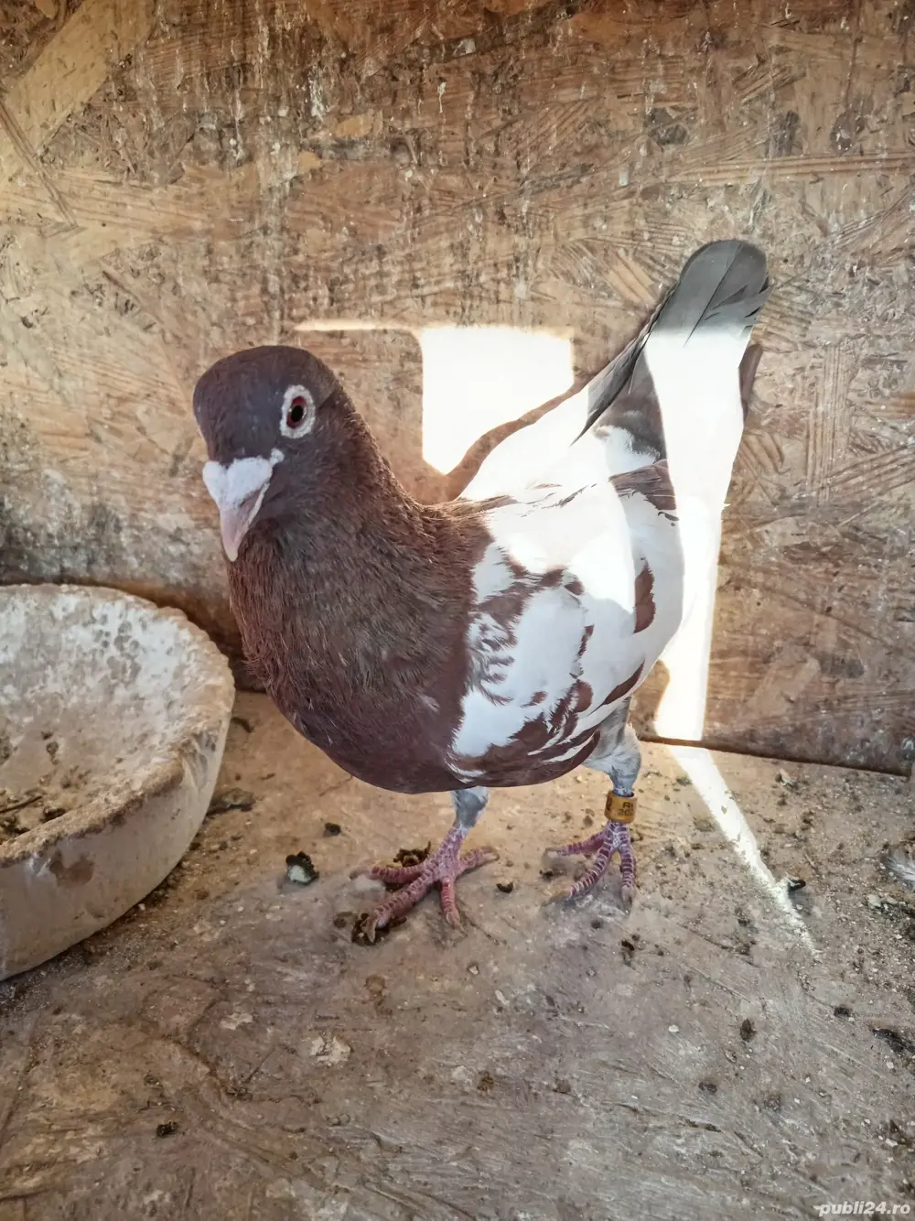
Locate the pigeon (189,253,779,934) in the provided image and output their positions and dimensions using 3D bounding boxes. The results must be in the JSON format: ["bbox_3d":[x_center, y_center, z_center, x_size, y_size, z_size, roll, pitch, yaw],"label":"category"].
[{"bbox_3d":[0.025,-0.003,0.327,0.125,0.216,0.241,21,32,37],"label":"pigeon"}]

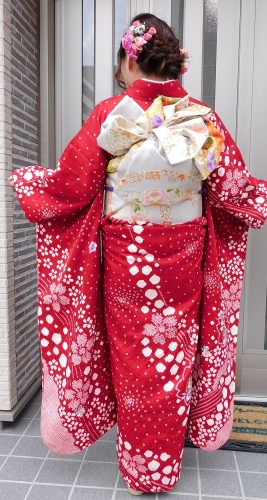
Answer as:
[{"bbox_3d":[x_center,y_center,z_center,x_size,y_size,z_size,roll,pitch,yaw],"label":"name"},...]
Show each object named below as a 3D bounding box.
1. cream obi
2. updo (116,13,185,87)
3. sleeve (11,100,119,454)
[{"bbox_3d":[0.075,-0.284,1.448,0.390,0.400,0.310,1,6,0],"label":"cream obi"},{"bbox_3d":[0.053,-0.658,1.437,0.210,0.230,0.220,-4,8,-38],"label":"updo"},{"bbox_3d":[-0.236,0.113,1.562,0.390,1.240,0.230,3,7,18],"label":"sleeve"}]

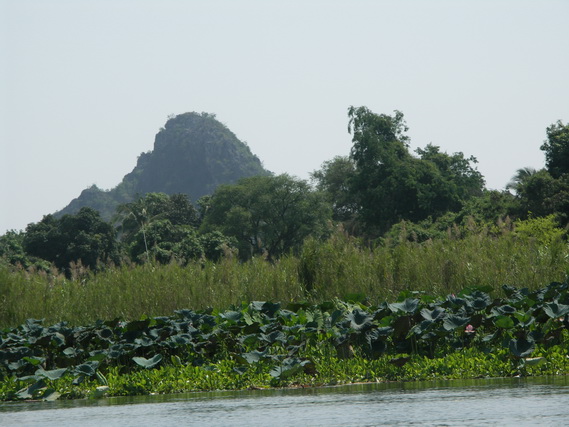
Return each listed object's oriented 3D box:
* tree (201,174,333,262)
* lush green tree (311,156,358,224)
[{"bbox_3d":[-1.095,0.730,200.000,8.029,6.204,7.500,-1,-1,0],"label":"tree"},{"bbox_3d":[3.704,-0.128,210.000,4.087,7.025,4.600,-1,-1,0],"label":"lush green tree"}]

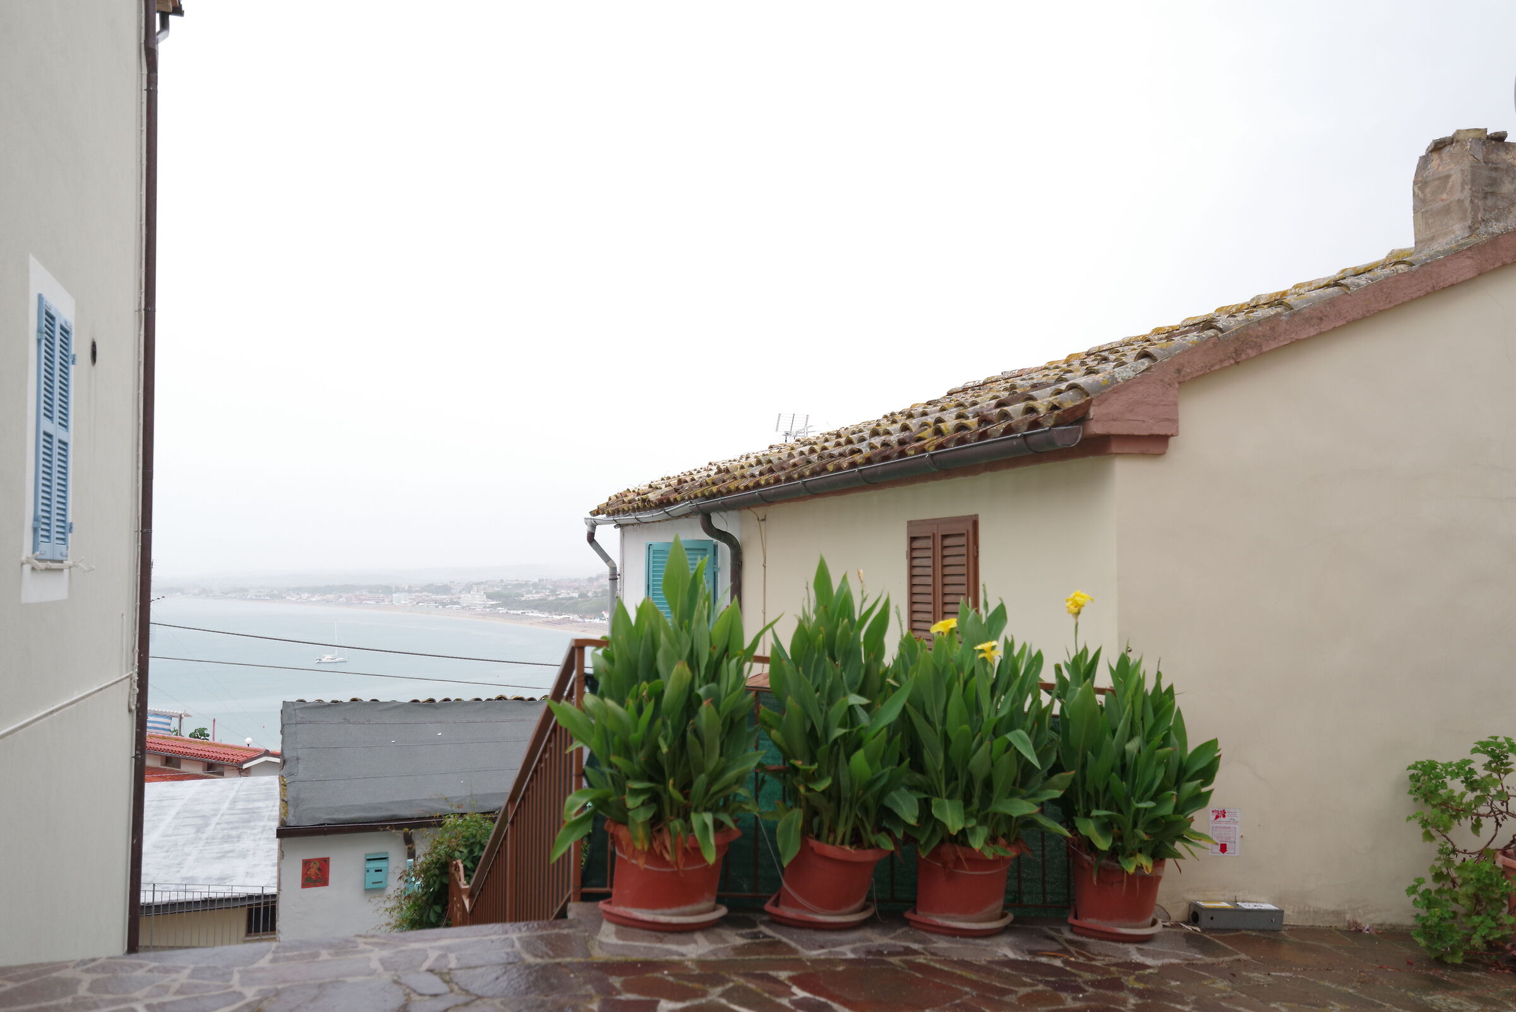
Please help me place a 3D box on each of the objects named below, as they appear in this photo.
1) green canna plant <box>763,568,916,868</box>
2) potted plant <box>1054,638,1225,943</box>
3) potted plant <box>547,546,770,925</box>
[{"bbox_3d":[0.312,0.792,4.900,0.599,1.165,0.600,0,-3,0],"label":"green canna plant"},{"bbox_3d":[1.596,1.162,5.321,0.689,1.229,0.640,1,-3,-17],"label":"potted plant"},{"bbox_3d":[-0.371,0.816,4.681,0.800,1.398,0.750,1,-3,-17],"label":"potted plant"}]

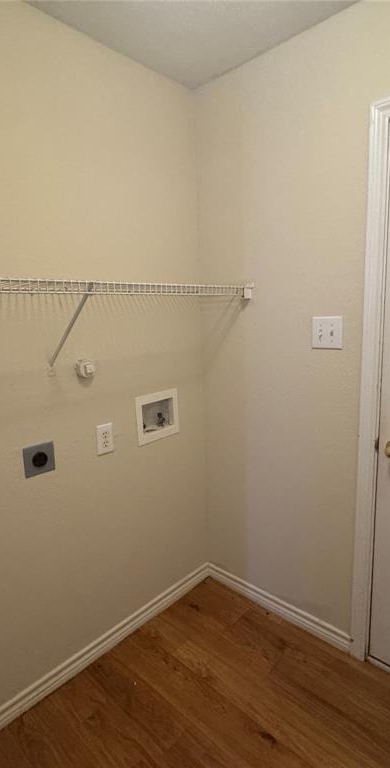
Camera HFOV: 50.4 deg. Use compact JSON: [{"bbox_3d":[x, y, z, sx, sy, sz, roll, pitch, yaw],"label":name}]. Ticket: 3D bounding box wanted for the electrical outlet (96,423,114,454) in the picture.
[{"bbox_3d":[-0.368,0.227,1.702,0.009,0.120,0.073,7,14,43],"label":"electrical outlet"}]

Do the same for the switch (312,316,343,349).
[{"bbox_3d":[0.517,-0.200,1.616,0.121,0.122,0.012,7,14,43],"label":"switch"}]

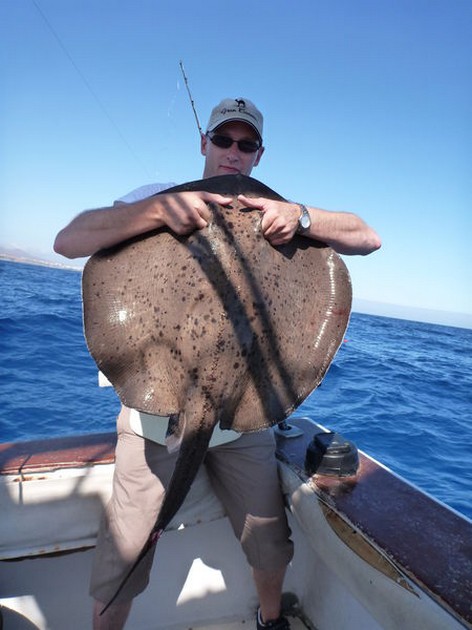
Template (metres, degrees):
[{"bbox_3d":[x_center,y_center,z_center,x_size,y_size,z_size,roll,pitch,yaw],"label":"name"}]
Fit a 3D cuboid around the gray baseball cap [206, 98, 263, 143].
[{"bbox_3d":[0.000,-0.603,1.570,0.172,0.135,0.260,11,12,-2],"label":"gray baseball cap"}]

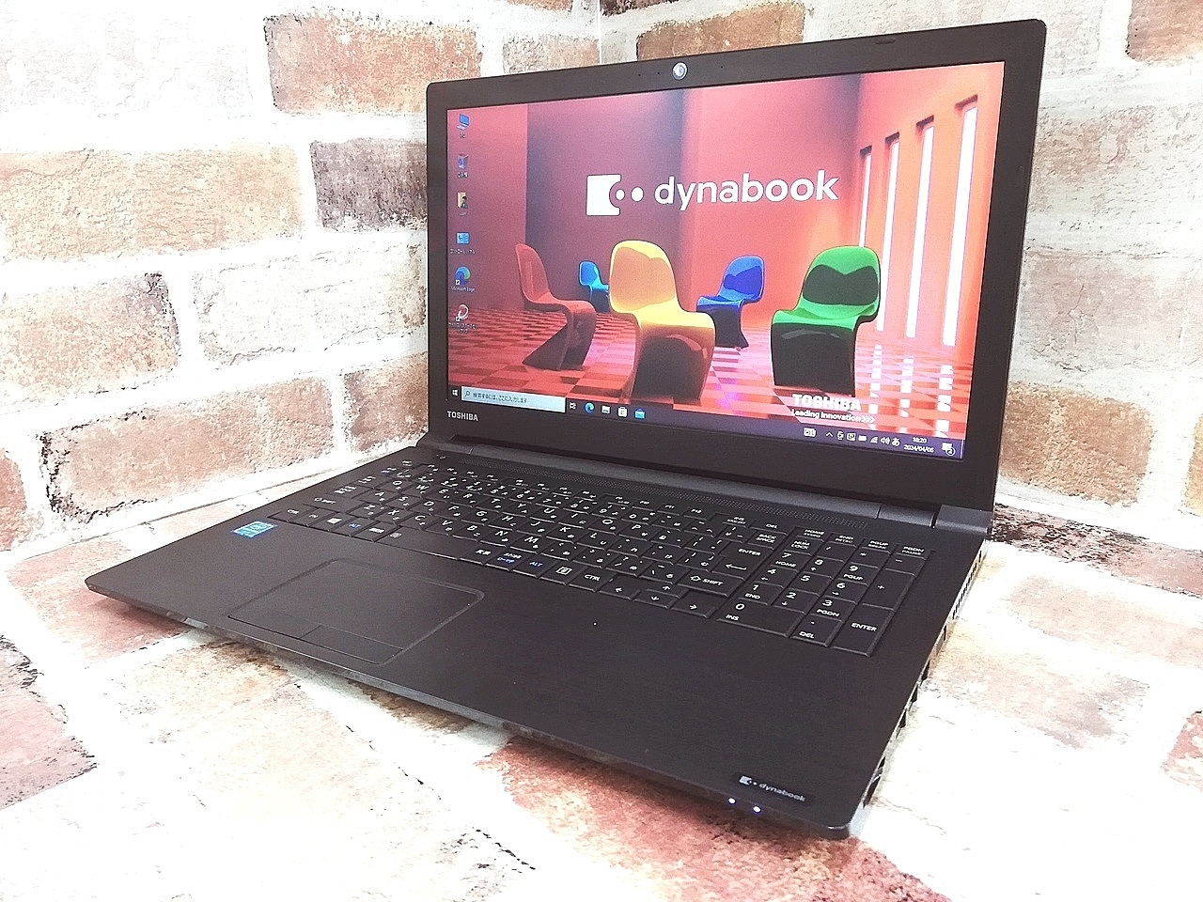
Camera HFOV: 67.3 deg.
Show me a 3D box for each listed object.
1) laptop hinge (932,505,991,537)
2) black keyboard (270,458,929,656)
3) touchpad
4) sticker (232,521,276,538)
[{"bbox_3d":[0.186,0.035,0.464,0.025,0.010,0.019,8,21,30],"label":"laptop hinge"},{"bbox_3d":[-0.014,0.043,0.479,0.342,0.005,0.111,8,21,30],"label":"black keyboard"},{"bbox_3d":[-0.111,0.070,0.409,0.093,0.002,0.068,8,21,30],"label":"touchpad"},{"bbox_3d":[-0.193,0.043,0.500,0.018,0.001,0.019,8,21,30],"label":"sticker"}]

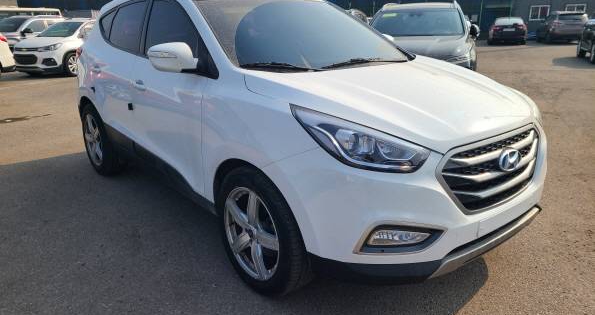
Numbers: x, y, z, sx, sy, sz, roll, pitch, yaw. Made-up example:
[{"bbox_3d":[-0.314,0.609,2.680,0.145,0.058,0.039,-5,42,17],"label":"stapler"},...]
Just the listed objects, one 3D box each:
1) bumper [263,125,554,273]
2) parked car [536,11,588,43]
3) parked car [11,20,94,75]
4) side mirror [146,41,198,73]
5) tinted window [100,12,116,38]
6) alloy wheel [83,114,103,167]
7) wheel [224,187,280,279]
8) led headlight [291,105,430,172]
[{"bbox_3d":[0.778,0.123,2.344,1.800,0.700,0.700,-14,21,-37],"label":"bumper"},{"bbox_3d":[15.350,-7.600,26.050,1.870,1.680,4.580,4,17,17],"label":"parked car"},{"bbox_3d":[-7.060,-3.670,14.590,1.780,1.650,4.250,5,18,20],"label":"parked car"},{"bbox_3d":[-0.698,-0.550,2.484,0.270,0.180,0.160,-14,21,-37],"label":"side mirror"},{"bbox_3d":[-1.718,-1.183,4.017,0.060,0.270,0.460,16,8,-38],"label":"tinted window"},{"bbox_3d":[-1.858,-0.177,4.260,0.180,0.490,0.490,-14,21,-37],"label":"alloy wheel"},{"bbox_3d":[-0.178,0.371,2.299,0.180,0.490,0.490,-15,21,-38],"label":"wheel"},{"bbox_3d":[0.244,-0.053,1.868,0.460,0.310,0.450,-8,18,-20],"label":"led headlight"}]

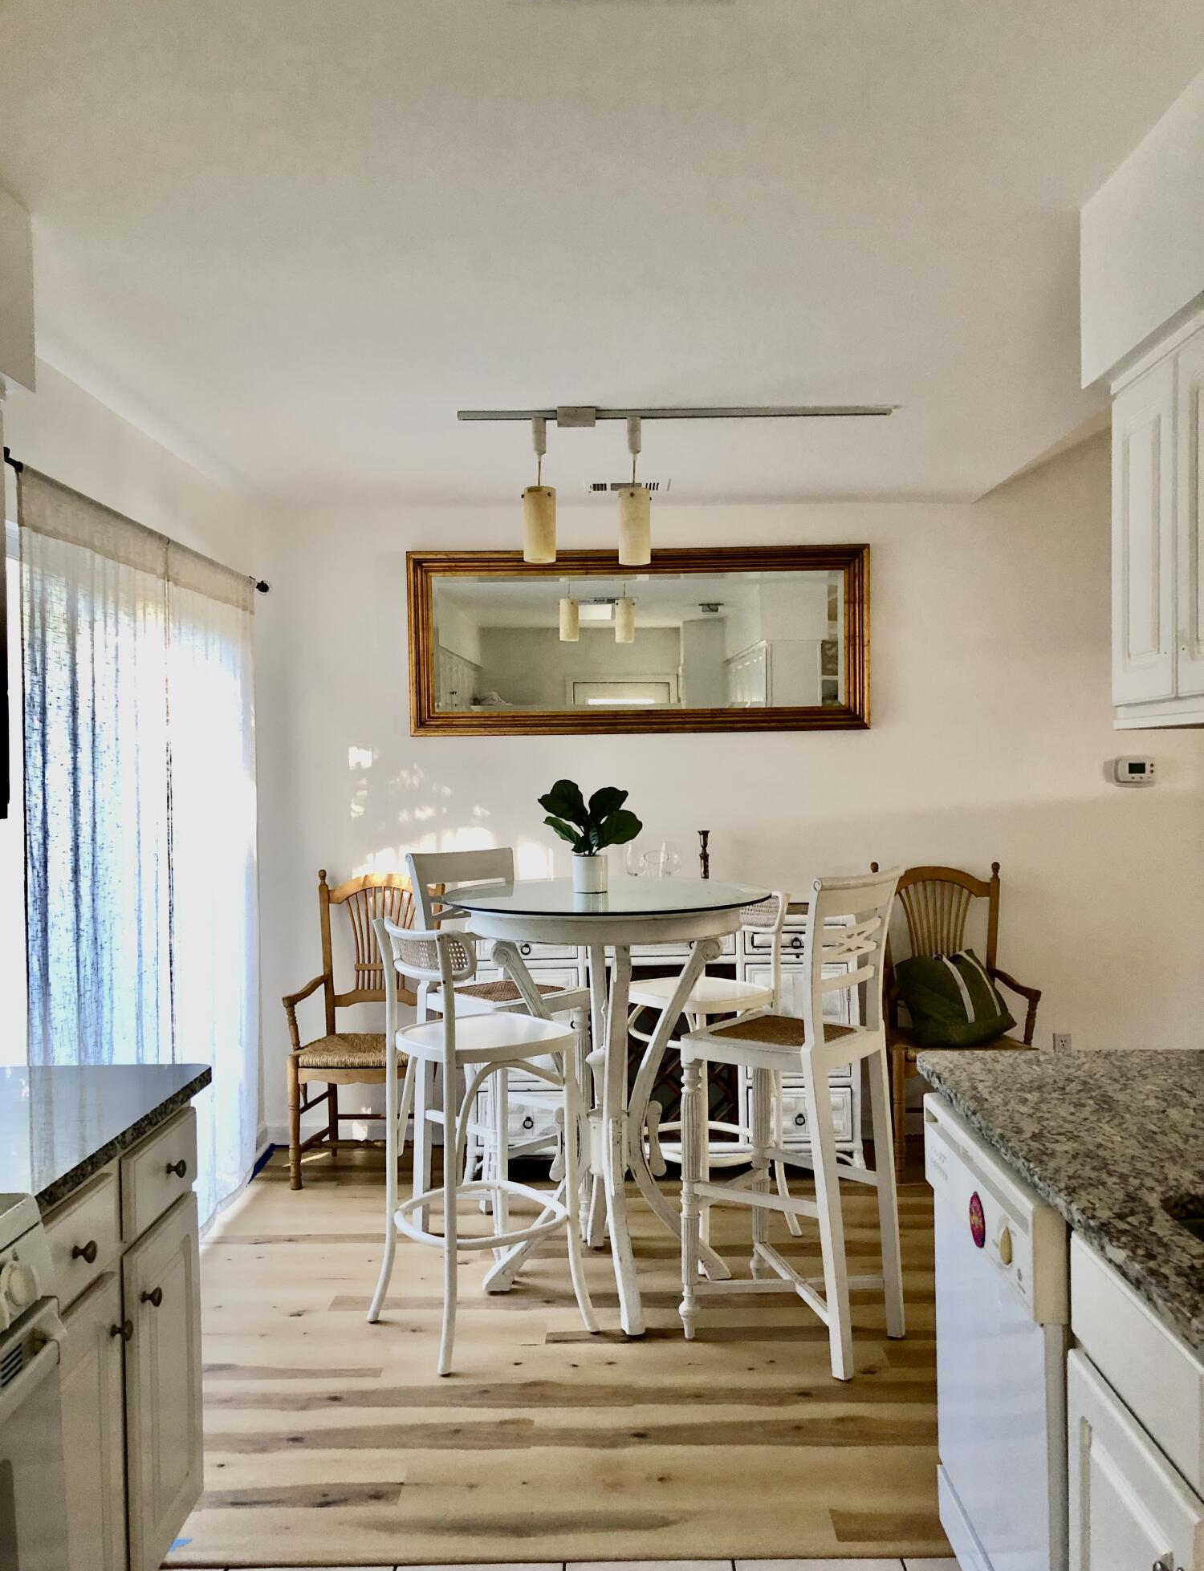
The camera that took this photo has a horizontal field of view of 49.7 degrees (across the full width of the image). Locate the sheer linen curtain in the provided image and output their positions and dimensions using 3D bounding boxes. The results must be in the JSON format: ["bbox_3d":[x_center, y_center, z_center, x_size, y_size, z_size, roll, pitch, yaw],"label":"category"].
[{"bbox_3d":[-1.265,0.340,3.778,0.100,2.120,1.800,-1,1,1],"label":"sheer linen curtain"}]

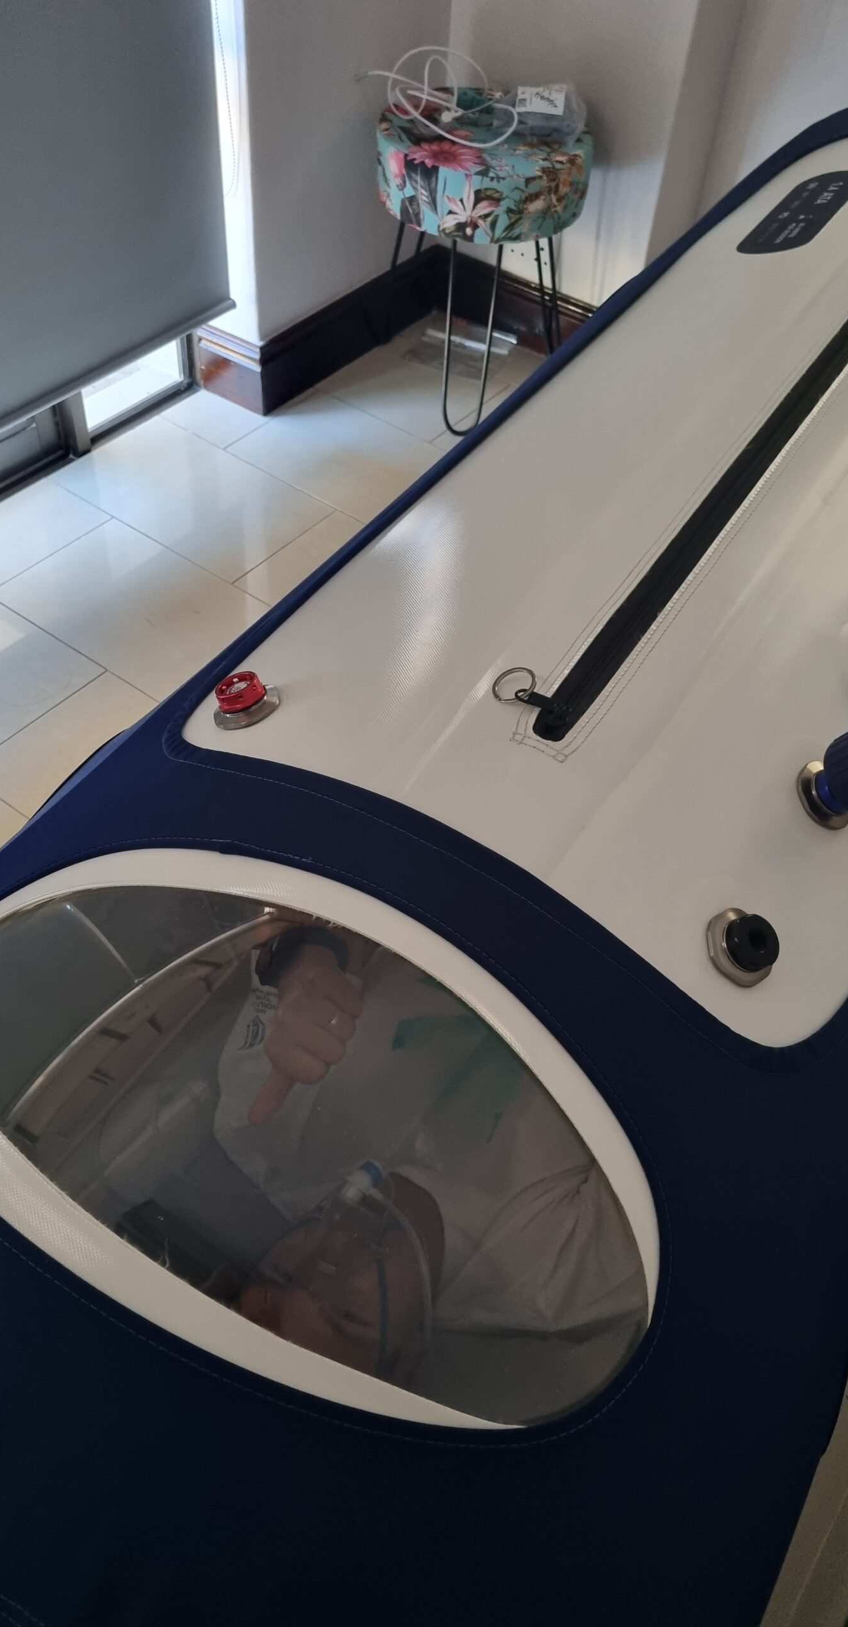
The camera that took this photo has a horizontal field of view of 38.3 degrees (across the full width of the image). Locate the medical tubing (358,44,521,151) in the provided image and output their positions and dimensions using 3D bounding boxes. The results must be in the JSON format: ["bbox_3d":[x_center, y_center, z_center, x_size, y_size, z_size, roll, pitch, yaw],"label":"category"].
[{"bbox_3d":[0.027,-1.306,2.235,0.291,0.121,0.213,8,49,0],"label":"medical tubing"}]

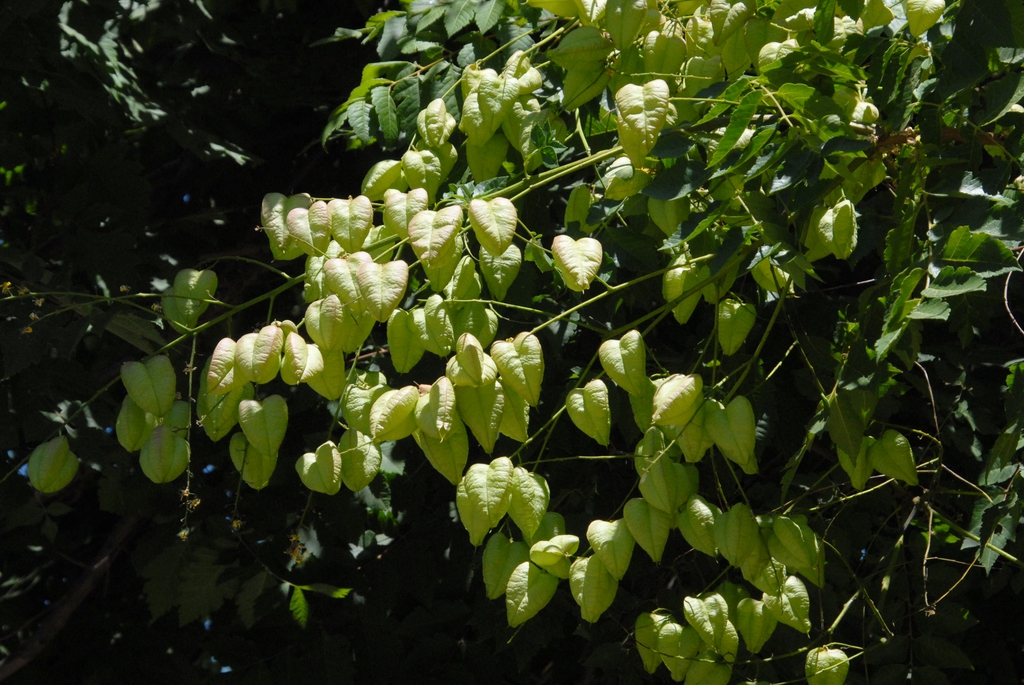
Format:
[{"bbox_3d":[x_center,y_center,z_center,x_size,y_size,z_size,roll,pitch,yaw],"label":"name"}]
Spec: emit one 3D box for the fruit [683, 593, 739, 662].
[{"bbox_3d":[0.141,0.202,2.560,0.035,0.047,0.033,-11,-5,0],"label":"fruit"}]

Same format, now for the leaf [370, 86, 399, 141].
[{"bbox_3d":[-0.091,-0.163,2.580,0.019,0.039,0.009,-3,-7,0],"label":"leaf"}]

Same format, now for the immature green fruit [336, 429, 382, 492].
[{"bbox_3d":[-0.109,0.085,2.600,0.032,0.046,0.032,3,-5,0],"label":"immature green fruit"}]

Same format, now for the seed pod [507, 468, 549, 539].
[{"bbox_3d":[0.011,0.117,2.600,0.032,0.052,0.031,0,-5,0],"label":"seed pod"}]

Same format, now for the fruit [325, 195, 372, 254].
[{"bbox_3d":[-0.116,-0.085,2.590,0.033,0.044,0.031,0,-9,0],"label":"fruit"}]

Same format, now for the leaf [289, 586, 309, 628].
[{"bbox_3d":[-0.151,0.188,2.560,0.013,0.030,0.006,-7,-7,0],"label":"leaf"}]

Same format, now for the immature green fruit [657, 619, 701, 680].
[{"bbox_3d":[0.116,0.212,2.480,0.030,0.042,0.030,4,-7,0],"label":"immature green fruit"}]

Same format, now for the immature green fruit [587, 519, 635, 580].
[{"bbox_3d":[0.070,0.148,2.580,0.034,0.045,0.032,-12,-9,0],"label":"immature green fruit"}]

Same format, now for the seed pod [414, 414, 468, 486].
[{"bbox_3d":[-0.048,0.073,2.520,0.035,0.054,0.032,-15,-7,0],"label":"seed pod"}]

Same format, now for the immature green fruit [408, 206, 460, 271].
[{"bbox_3d":[-0.054,-0.073,2.550,0.036,0.046,0.032,11,-5,0],"label":"immature green fruit"}]

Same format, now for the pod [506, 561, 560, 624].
[{"bbox_3d":[0.015,0.178,2.550,0.034,0.046,0.032,23,-5,0],"label":"pod"}]

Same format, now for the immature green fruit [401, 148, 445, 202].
[{"bbox_3d":[-0.065,-0.120,2.630,0.031,0.043,0.030,-6,-9,0],"label":"immature green fruit"}]

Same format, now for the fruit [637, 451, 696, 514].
[{"bbox_3d":[0.107,0.097,2.490,0.040,0.044,0.033,-8,-7,0],"label":"fruit"}]

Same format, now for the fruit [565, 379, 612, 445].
[{"bbox_3d":[0.054,0.048,2.500,0.030,0.048,0.030,-14,-7,0],"label":"fruit"}]

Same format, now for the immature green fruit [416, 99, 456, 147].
[{"bbox_3d":[-0.055,-0.159,2.620,0.029,0.038,0.030,3,-5,0],"label":"immature green fruit"}]

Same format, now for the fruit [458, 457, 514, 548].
[{"bbox_3d":[-0.019,0.109,2.480,0.038,0.062,0.034,5,-7,0],"label":"fruit"}]

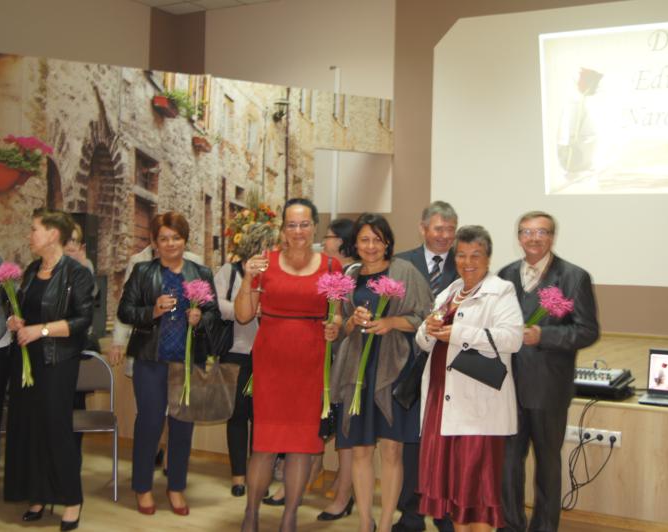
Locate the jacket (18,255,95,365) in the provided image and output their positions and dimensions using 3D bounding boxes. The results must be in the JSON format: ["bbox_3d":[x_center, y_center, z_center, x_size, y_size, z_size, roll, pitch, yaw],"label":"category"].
[{"bbox_3d":[-1.554,0.243,4.830,0.420,0.600,0.290,2,1,25],"label":"jacket"}]

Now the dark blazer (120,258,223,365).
[{"bbox_3d":[-0.929,0.257,4.890,0.580,0.600,0.350,1,2,-12],"label":"dark blazer"}]

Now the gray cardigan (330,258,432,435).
[{"bbox_3d":[0.250,0.424,4.560,0.530,0.900,0.360,1,2,6],"label":"gray cardigan"}]

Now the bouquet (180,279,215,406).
[{"bbox_3d":[-0.752,0.415,4.700,0.170,0.690,0.165,5,3,-11],"label":"bouquet"}]

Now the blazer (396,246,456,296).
[{"bbox_3d":[0.566,0.257,4.780,0.540,0.760,0.320,1,2,5],"label":"blazer"}]

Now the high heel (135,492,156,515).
[{"bbox_3d":[-1.083,1.335,4.950,0.088,0.130,0.235,0,2,-19],"label":"high heel"}]

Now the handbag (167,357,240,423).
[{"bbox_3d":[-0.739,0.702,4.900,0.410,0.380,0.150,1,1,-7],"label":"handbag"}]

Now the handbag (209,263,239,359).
[{"bbox_3d":[-0.682,0.267,5.200,0.240,0.550,0.140,2,2,18],"label":"handbag"}]

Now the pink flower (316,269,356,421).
[{"bbox_3d":[0.012,0.382,4.160,0.185,0.700,0.180,4,1,0],"label":"pink flower"}]

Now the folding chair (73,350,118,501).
[{"bbox_3d":[-1.553,0.981,5.353,0.440,0.830,0.480,1,1,-12],"label":"folding chair"}]

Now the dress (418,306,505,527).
[{"bbox_3d":[0.629,0.698,4.240,0.420,1.070,0.340,2,1,22],"label":"dress"}]

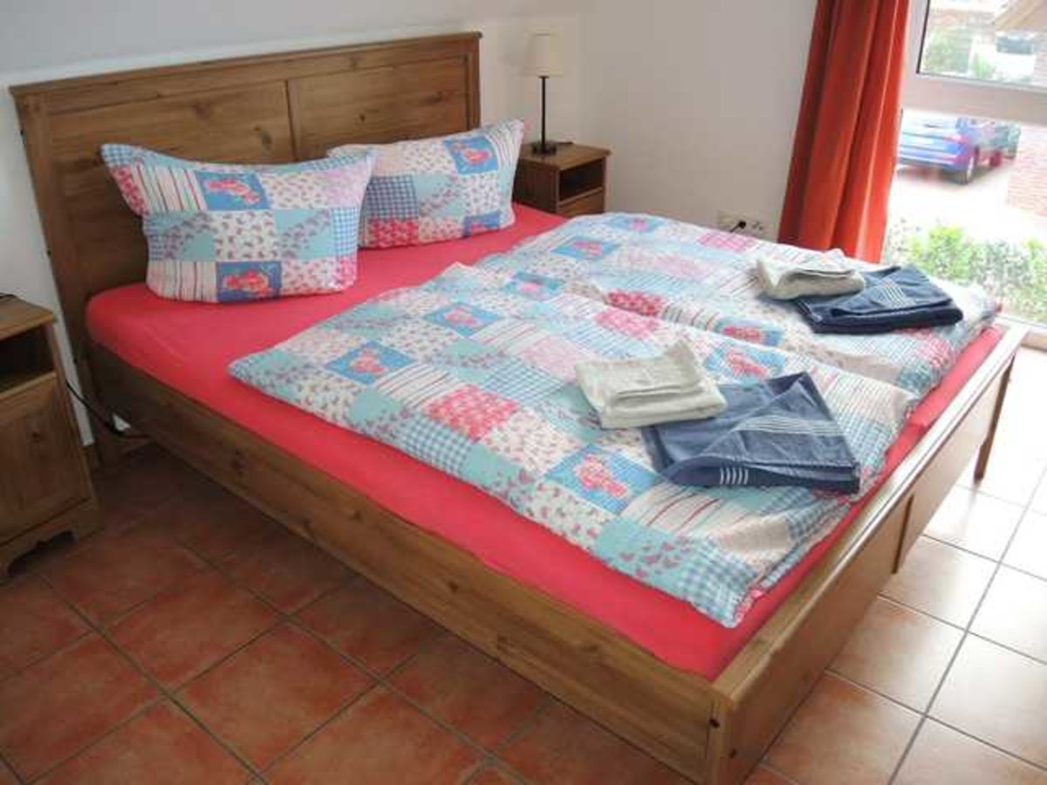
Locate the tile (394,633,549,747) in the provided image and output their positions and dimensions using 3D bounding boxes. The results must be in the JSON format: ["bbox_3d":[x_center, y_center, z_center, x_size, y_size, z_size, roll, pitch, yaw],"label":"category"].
[{"bbox_3d":[-0.082,0.599,1.780,0.303,0.010,0.303,20,33,35],"label":"tile"}]

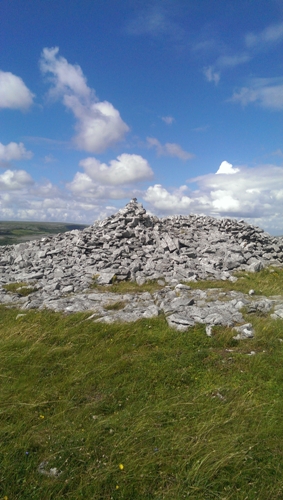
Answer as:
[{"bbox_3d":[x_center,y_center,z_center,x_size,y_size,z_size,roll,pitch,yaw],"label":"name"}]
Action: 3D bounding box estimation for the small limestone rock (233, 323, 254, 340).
[{"bbox_3d":[1.509,1.209,5.500,0.320,0.200,0.260,0,3,-6],"label":"small limestone rock"}]

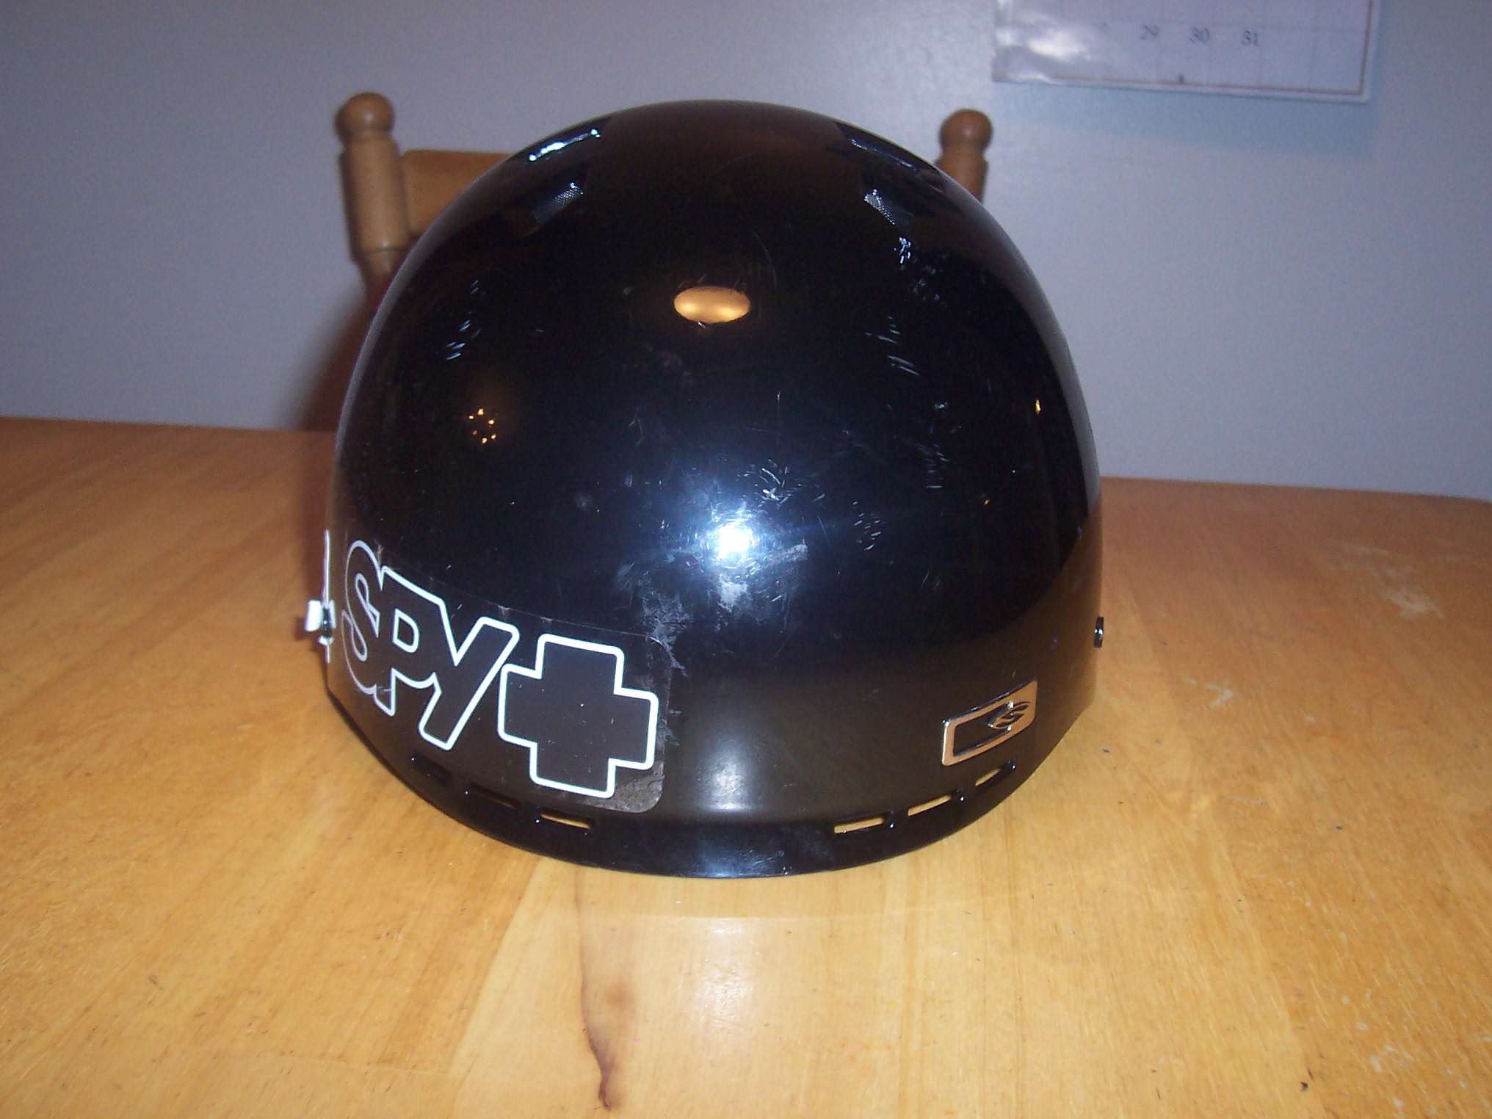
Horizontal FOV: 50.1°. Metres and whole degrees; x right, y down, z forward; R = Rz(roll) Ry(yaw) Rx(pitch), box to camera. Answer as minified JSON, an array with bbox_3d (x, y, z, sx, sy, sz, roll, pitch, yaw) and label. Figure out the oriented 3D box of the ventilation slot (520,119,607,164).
[{"bbox_3d":[-0.050,-0.115,0.436,0.025,0.007,0.018,-18,20,5],"label":"ventilation slot"}]

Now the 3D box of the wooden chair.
[{"bbox_3d":[-0.034,0.203,0.988,0.452,0.957,0.490,0,13,-9],"label":"wooden chair"}]

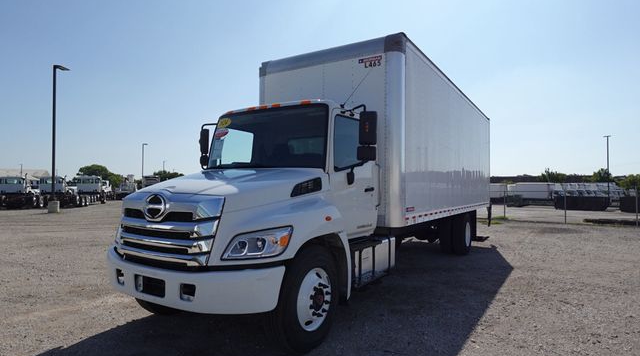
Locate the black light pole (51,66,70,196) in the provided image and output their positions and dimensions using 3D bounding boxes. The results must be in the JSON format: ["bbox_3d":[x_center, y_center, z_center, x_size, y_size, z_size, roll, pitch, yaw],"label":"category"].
[{"bbox_3d":[-15.805,-2.743,21.782,0.350,8.200,0.900,-1,-2,42],"label":"black light pole"}]

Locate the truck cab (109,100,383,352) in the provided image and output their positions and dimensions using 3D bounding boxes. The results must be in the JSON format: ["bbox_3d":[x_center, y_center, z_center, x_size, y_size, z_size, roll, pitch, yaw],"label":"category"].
[{"bbox_3d":[-0.711,0.307,4.248,2.450,2.600,2.750,-1,-2,34],"label":"truck cab"}]

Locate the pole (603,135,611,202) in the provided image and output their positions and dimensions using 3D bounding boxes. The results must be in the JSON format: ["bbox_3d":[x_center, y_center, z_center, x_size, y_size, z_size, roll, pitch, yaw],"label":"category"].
[{"bbox_3d":[38.150,-1.260,47.000,1.300,8.700,0.350,-1,-2,30],"label":"pole"}]

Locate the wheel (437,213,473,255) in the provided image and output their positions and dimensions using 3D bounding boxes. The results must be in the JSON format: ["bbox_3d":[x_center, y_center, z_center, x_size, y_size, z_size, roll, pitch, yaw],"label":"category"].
[{"bbox_3d":[3.130,1.245,8.286,0.600,1.000,1.000,-1,-2,34],"label":"wheel"}]

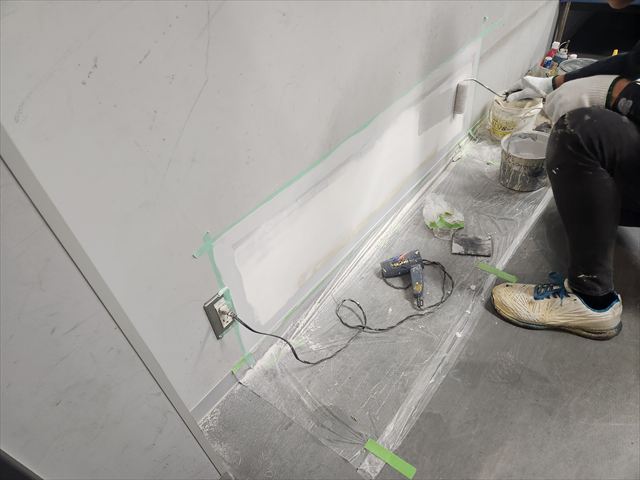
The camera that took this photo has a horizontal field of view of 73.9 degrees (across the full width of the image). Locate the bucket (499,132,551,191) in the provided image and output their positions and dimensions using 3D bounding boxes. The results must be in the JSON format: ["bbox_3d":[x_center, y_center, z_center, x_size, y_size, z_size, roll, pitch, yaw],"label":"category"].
[{"bbox_3d":[0.781,-0.290,1.607,0.204,0.147,0.204,-4,42,3],"label":"bucket"}]

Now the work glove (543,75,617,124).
[{"bbox_3d":[0.658,-0.346,1.070,0.170,0.100,0.095,0,39,33],"label":"work glove"}]

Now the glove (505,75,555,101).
[{"bbox_3d":[0.767,-0.549,1.550,0.165,0.075,0.088,-6,40,20],"label":"glove"}]

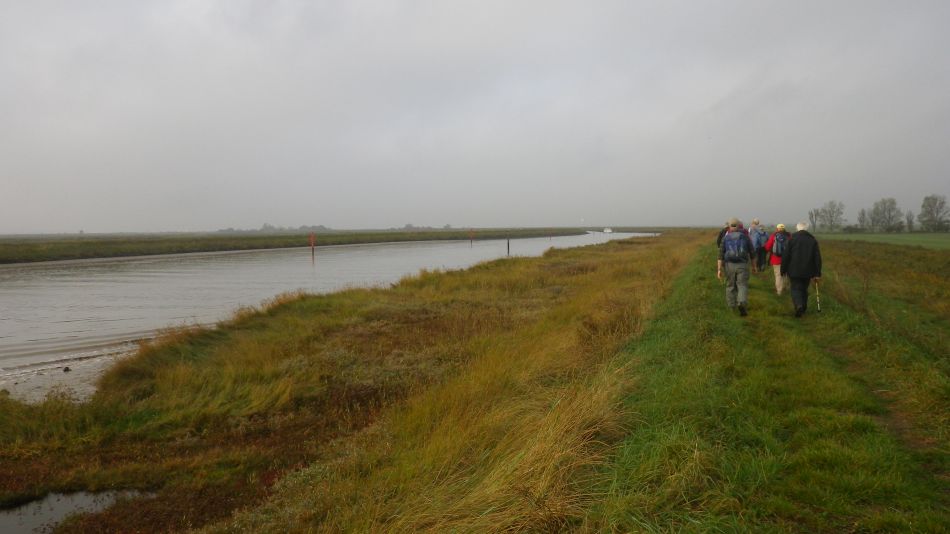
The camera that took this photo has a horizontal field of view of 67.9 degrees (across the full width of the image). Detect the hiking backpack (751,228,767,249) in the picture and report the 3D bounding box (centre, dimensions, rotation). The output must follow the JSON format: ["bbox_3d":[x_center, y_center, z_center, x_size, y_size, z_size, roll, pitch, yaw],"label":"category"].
[{"bbox_3d":[9.504,-0.954,23.600,0.440,0.600,0.290,1,3,19],"label":"hiking backpack"}]

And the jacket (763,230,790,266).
[{"bbox_3d":[7.148,-0.445,16.500,0.640,0.840,0.400,1,3,19],"label":"jacket"}]

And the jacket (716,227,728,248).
[{"bbox_3d":[7.061,-0.772,19.800,0.600,0.740,0.380,1,3,19],"label":"jacket"}]

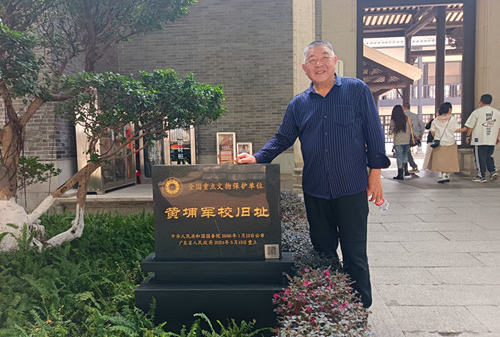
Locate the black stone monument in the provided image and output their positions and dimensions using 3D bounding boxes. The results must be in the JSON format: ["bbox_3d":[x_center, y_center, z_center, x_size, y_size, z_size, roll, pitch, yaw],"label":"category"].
[{"bbox_3d":[-0.184,0.485,2.190,0.960,1.000,0.300,-1,4,3],"label":"black stone monument"}]

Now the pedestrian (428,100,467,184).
[{"bbox_3d":[3.854,-0.499,6.800,0.660,1.600,0.450,-1,4,-2],"label":"pedestrian"}]

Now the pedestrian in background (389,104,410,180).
[{"bbox_3d":[3.128,-0.550,7.250,0.460,1.580,0.340,-2,4,-7],"label":"pedestrian in background"}]

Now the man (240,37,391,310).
[{"bbox_3d":[0.384,0.082,2.160,0.880,1.720,0.420,0,4,15],"label":"man"}]

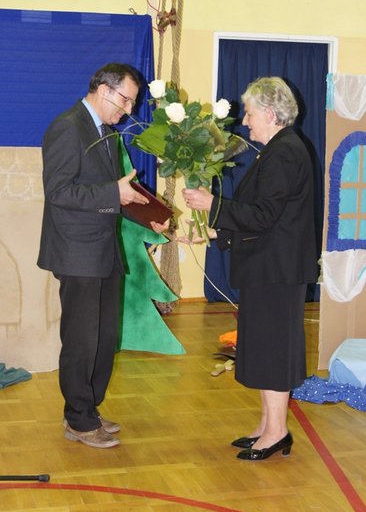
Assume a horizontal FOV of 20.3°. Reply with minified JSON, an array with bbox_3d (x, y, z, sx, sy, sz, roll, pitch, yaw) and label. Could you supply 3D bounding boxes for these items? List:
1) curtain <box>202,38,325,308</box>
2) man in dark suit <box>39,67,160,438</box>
[{"bbox_3d":[0.682,-0.630,7.938,1.000,2.030,0.140,-1,9,-16],"label":"curtain"},{"bbox_3d":[-0.373,-0.002,4.625,0.540,1.725,0.520,4,9,14],"label":"man in dark suit"}]

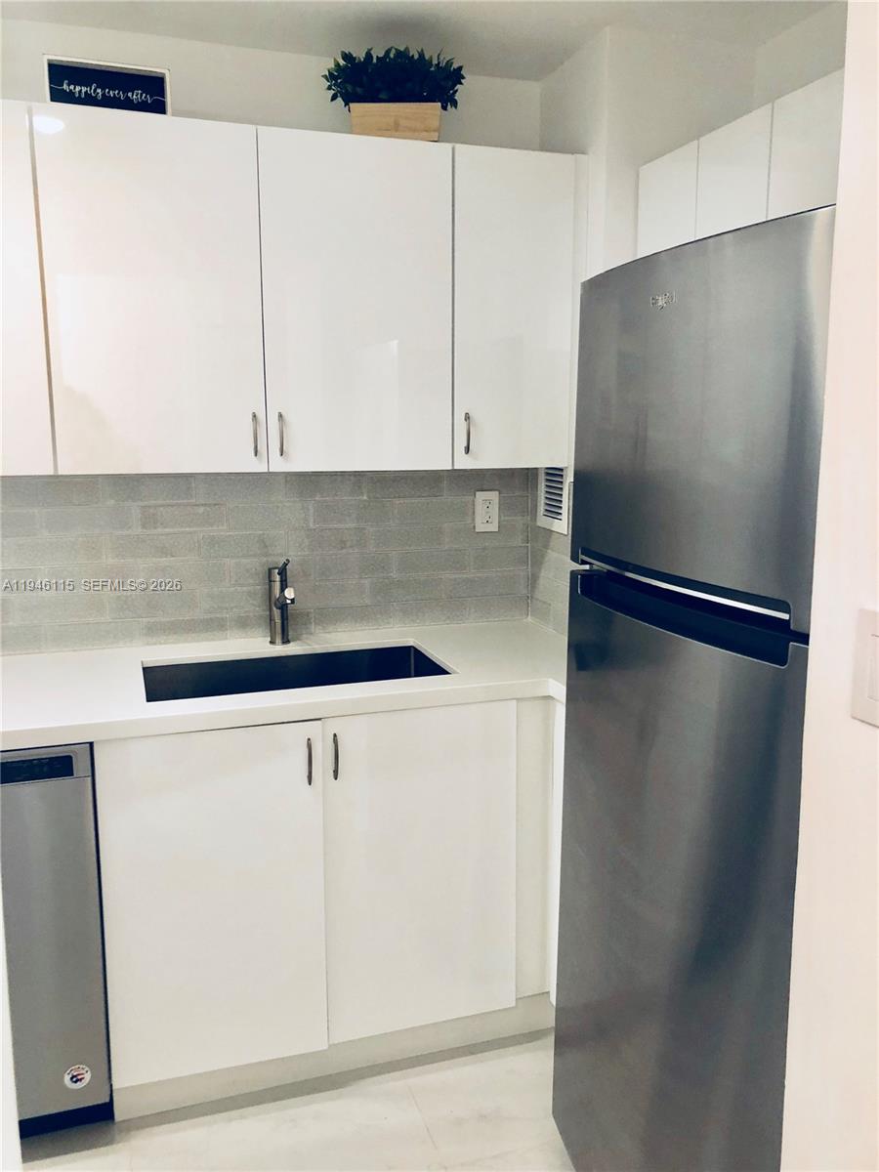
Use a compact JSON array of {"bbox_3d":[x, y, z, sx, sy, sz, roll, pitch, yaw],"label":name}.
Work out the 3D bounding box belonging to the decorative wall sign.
[{"bbox_3d":[-0.703,-1.050,2.025,0.251,0.112,0.040,-3,10,-18],"label":"decorative wall sign"}]

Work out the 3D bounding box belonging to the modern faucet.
[{"bbox_3d":[-0.394,0.050,2.394,0.058,0.232,0.234,-3,10,-18],"label":"modern faucet"}]

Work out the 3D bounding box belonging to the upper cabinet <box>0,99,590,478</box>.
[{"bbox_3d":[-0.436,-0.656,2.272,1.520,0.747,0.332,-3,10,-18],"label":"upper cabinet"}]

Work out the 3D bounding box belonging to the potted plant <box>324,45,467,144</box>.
[{"bbox_3d":[-0.105,-1.131,2.200,0.330,0.212,0.190,0,9,1],"label":"potted plant"}]

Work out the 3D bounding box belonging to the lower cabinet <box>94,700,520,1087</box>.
[{"bbox_3d":[-0.345,0.602,2.341,0.897,0.775,0.624,-3,10,-18],"label":"lower cabinet"}]

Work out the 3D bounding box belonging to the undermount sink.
[{"bbox_3d":[-0.335,0.317,2.256,0.698,0.227,0.390,-3,10,-18],"label":"undermount sink"}]

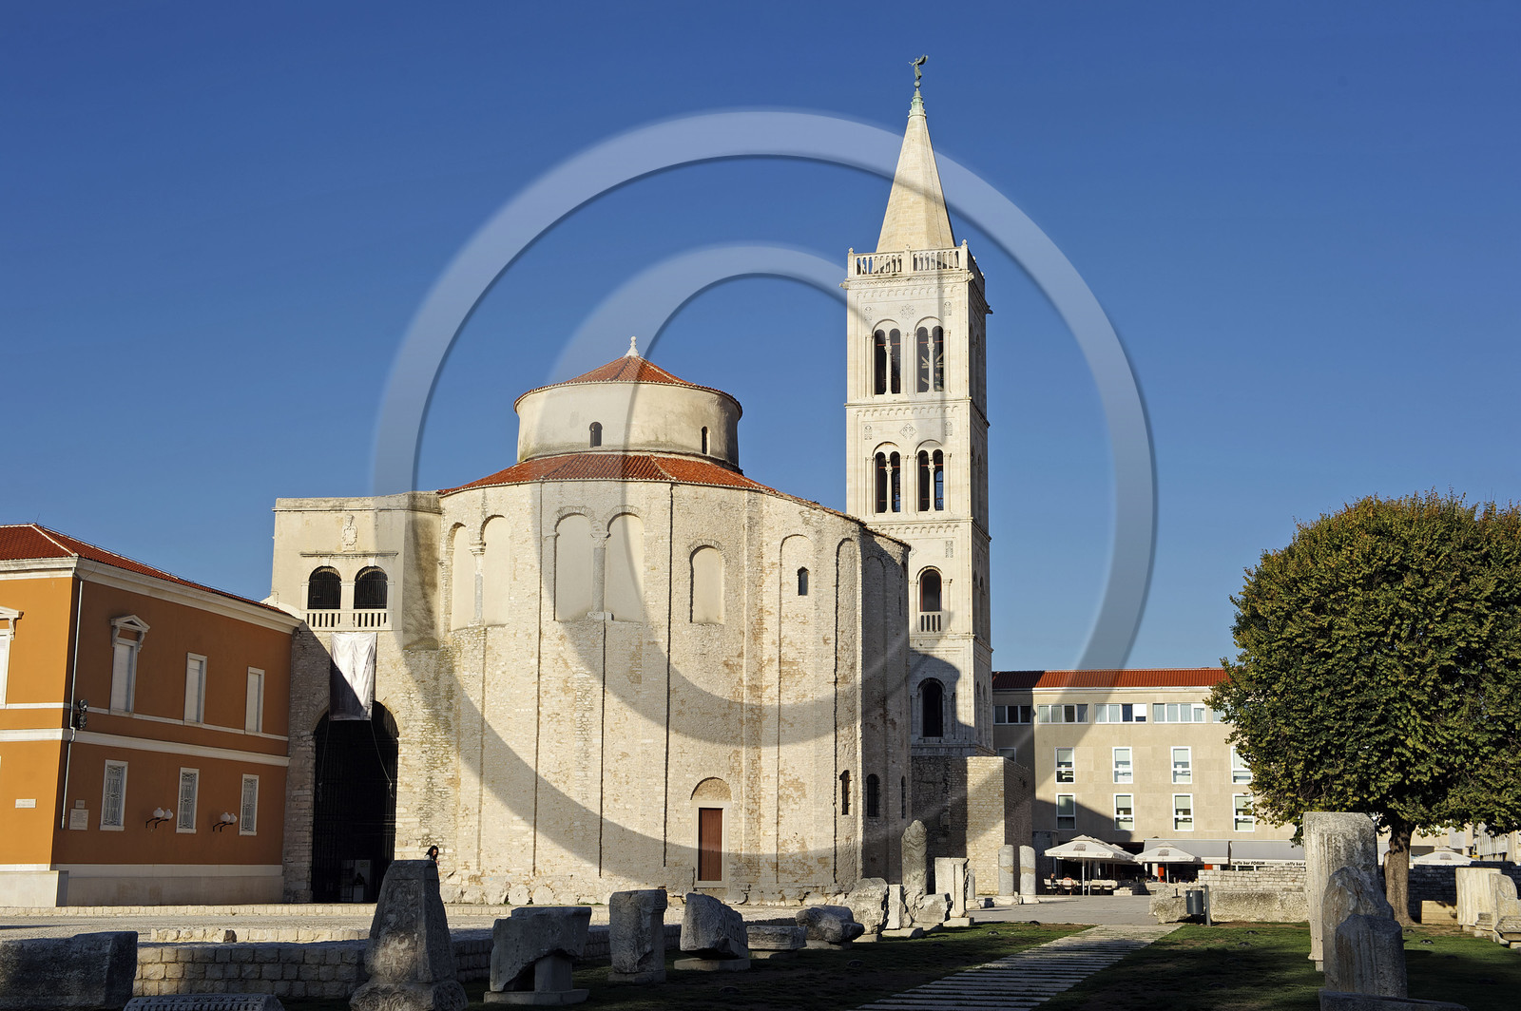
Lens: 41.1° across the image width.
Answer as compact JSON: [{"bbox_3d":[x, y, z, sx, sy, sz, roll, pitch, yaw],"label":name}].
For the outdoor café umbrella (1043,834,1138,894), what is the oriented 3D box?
[{"bbox_3d":[18.421,20.422,115.000,3.950,3.355,3.950,-2,-10,13],"label":"outdoor café umbrella"}]

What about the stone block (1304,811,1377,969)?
[{"bbox_3d":[8.848,5.865,30.900,1.000,2.330,0.750,-2,-11,16],"label":"stone block"}]

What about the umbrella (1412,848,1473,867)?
[{"bbox_3d":[43.880,23.547,130.000,3.750,3.160,3.750,-2,-10,13],"label":"umbrella"}]

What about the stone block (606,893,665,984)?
[{"bbox_3d":[-1.828,6.416,30.200,0.690,1.357,0.655,-2,-11,15],"label":"stone block"}]

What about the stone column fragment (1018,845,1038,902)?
[{"bbox_3d":[10.861,14.981,82.300,0.713,2.313,0.677,-2,-10,13],"label":"stone column fragment"}]

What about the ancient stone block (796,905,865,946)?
[{"bbox_3d":[1.243,7.416,35.800,1.000,0.686,0.850,-3,-11,20],"label":"ancient stone block"}]

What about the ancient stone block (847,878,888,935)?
[{"bbox_3d":[1.990,7.434,37.500,0.700,1.030,0.550,-2,-11,14],"label":"ancient stone block"}]

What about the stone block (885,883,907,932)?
[{"bbox_3d":[2.742,8.124,41.000,0.340,0.933,0.450,-3,-11,18],"label":"stone block"}]

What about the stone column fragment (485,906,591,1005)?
[{"bbox_3d":[-2.926,5.918,26.700,1.097,1.203,0.877,-2,-11,15],"label":"stone column fragment"}]

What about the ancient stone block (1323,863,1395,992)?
[{"bbox_3d":[7.701,5.440,26.100,0.870,1.630,0.680,-2,-11,16],"label":"ancient stone block"}]

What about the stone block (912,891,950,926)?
[{"bbox_3d":[3.708,8.738,43.900,0.680,0.717,0.500,-3,-11,18],"label":"stone block"}]

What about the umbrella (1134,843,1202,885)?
[{"bbox_3d":[26.609,23.683,132.000,3.850,3.350,3.850,-3,-11,19],"label":"umbrella"}]

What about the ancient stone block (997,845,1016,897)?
[{"bbox_3d":[10.004,14.873,82.300,0.603,2.102,0.603,-2,-10,13],"label":"ancient stone block"}]

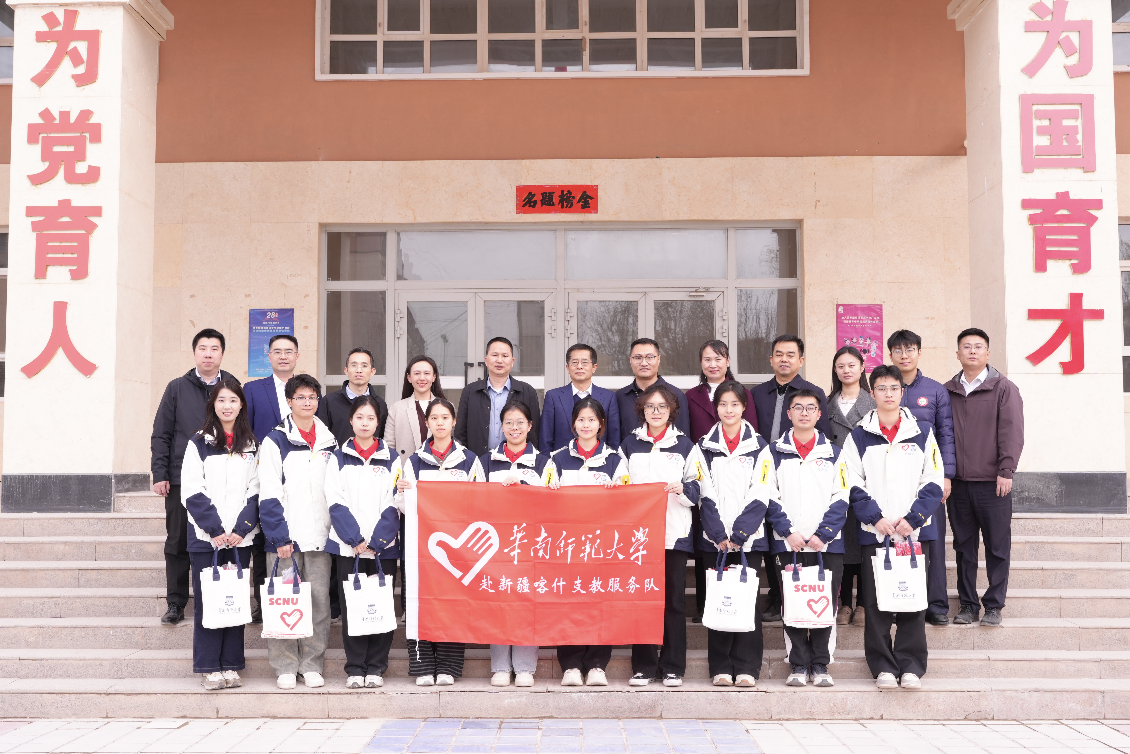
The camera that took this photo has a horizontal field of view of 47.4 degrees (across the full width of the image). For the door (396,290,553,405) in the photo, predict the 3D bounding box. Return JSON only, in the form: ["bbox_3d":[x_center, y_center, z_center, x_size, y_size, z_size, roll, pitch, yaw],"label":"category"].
[{"bbox_3d":[-0.974,0.143,14.084,1.748,2.179,0.100,0,-4,2],"label":"door"}]

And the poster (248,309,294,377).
[{"bbox_3d":[-3.263,-0.377,14.300,0.513,0.771,0.010,0,-4,1],"label":"poster"}]

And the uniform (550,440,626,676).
[{"bbox_3d":[0.130,1.021,7.295,0.430,1.330,0.330,0,-4,0],"label":"uniform"}]

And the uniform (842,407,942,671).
[{"bbox_3d":[1.847,0.934,7.276,0.584,1.519,0.360,-1,-4,7],"label":"uniform"}]

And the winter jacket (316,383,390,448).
[{"bbox_3d":[-1.275,0.367,7.886,0.500,0.692,0.320,1,-4,-9],"label":"winter jacket"}]

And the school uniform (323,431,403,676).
[{"bbox_3d":[-1.143,1.028,7.294,0.430,1.364,0.310,1,-4,-9],"label":"school uniform"}]

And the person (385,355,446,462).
[{"bbox_3d":[-0.858,0.679,7.862,0.460,1.623,0.330,1,-4,-10],"label":"person"}]

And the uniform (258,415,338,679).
[{"bbox_3d":[-1.515,0.960,7.299,0.460,1.491,0.320,1,-4,-16],"label":"uniform"}]

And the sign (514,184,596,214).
[{"bbox_3d":[-0.087,-1.980,14.351,0.913,0.328,0.010,0,-4,1],"label":"sign"}]

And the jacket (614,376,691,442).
[{"bbox_3d":[0.507,0.344,7.814,0.515,0.700,0.300,0,-4,3],"label":"jacket"}]

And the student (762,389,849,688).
[{"bbox_3d":[1.338,0.890,7.243,0.480,1.654,0.360,-1,-4,12],"label":"student"}]

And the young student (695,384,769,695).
[{"bbox_3d":[0.944,0.875,7.280,0.414,1.722,0.360,0,-4,5],"label":"young student"}]

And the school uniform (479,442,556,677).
[{"bbox_3d":[-0.267,1.027,7.271,0.429,1.313,0.350,0,-4,0],"label":"school uniform"}]

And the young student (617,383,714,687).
[{"bbox_3d":[0.535,0.870,7.245,0.500,1.685,0.360,-1,-4,8],"label":"young student"}]

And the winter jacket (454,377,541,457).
[{"bbox_3d":[-0.405,0.354,7.813,0.536,0.710,0.310,0,-4,-3],"label":"winter jacket"}]

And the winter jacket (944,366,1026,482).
[{"bbox_3d":[2.535,0.283,7.893,0.480,0.710,0.340,-2,-5,28],"label":"winter jacket"}]

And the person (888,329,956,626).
[{"bbox_3d":[2.107,0.588,7.798,0.519,1.761,0.340,-1,-4,11],"label":"person"}]

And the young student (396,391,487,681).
[{"bbox_3d":[-0.706,0.918,7.302,0.480,1.598,0.360,0,-4,-3],"label":"young student"}]

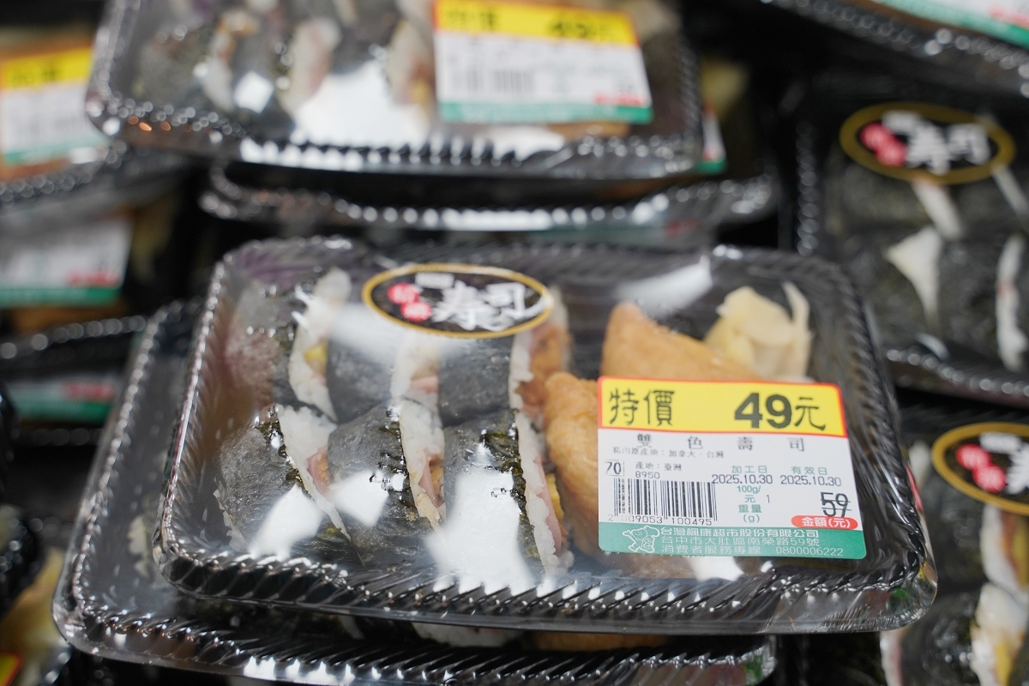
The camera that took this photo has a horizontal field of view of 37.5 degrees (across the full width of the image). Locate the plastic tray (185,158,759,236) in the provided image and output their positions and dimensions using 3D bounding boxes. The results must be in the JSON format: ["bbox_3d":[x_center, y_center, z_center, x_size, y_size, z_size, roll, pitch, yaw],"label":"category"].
[{"bbox_3d":[-0.009,-0.070,0.508,0.180,0.039,0.122,0,47,-2],"label":"plastic tray"}]

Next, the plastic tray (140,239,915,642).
[{"bbox_3d":[0.008,0.027,0.383,0.180,0.039,0.122,1,47,0],"label":"plastic tray"}]

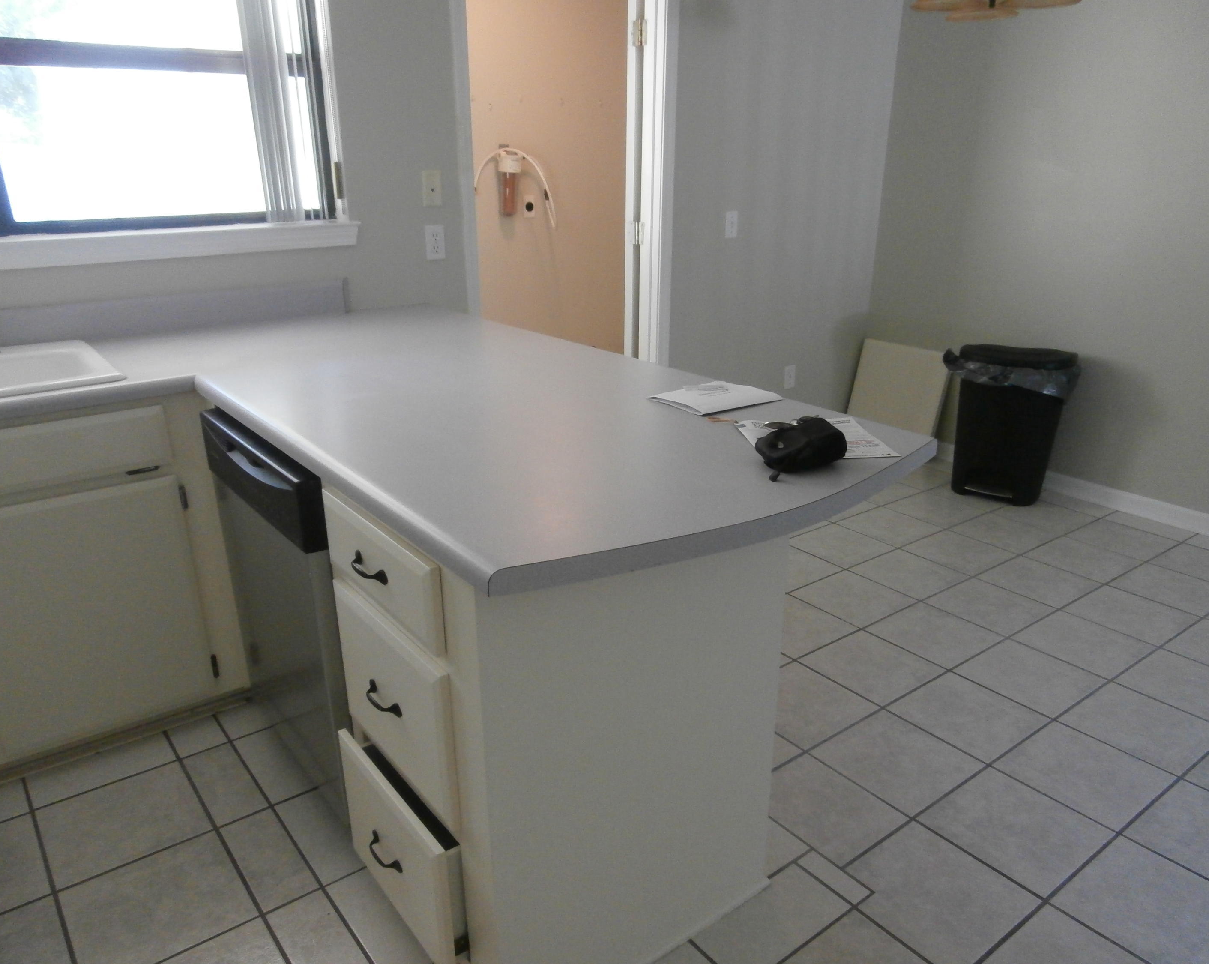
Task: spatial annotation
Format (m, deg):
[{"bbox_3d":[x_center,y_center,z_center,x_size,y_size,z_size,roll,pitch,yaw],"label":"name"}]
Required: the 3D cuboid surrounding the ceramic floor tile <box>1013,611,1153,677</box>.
[{"bbox_3d":[1.467,0.498,2.728,0.302,0.010,0.302,-14,24,-35],"label":"ceramic floor tile"}]

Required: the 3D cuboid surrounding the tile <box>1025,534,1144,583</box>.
[{"bbox_3d":[1.742,0.285,3.249,0.297,0.010,0.297,-14,24,-34],"label":"tile"}]

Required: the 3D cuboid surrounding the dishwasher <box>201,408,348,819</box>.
[{"bbox_3d":[-0.479,0.262,2.114,0.620,0.853,0.600,-14,24,-35],"label":"dishwasher"}]

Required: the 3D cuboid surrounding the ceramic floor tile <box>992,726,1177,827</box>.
[{"bbox_3d":[1.152,0.703,2.146,0.302,0.010,0.302,-14,24,-35],"label":"ceramic floor tile"}]

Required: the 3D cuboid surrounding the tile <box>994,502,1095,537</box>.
[{"bbox_3d":[1.841,0.144,3.728,0.302,0.010,0.302,-14,24,-35],"label":"tile"}]

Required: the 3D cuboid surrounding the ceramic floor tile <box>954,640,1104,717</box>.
[{"bbox_3d":[1.214,0.559,2.551,0.302,0.010,0.302,-14,24,-35],"label":"ceramic floor tile"}]

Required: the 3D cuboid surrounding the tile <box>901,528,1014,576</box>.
[{"bbox_3d":[1.317,0.266,3.309,0.297,0.010,0.297,-14,24,-34],"label":"tile"}]

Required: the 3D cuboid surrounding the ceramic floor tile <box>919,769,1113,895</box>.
[{"bbox_3d":[0.889,0.751,1.932,0.297,0.010,0.297,-14,24,-34],"label":"ceramic floor tile"}]

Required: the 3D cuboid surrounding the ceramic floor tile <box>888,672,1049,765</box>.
[{"bbox_3d":[0.968,0.624,2.376,0.302,0.010,0.302,-14,24,-35],"label":"ceramic floor tile"}]

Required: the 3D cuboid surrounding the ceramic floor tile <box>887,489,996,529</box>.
[{"bbox_3d":[1.380,0.122,3.720,0.297,0.010,0.297,-14,24,-34],"label":"ceramic floor tile"}]

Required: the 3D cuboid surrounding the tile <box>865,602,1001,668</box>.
[{"bbox_3d":[1.012,0.469,2.734,0.297,0.010,0.297,-14,24,-34],"label":"tile"}]

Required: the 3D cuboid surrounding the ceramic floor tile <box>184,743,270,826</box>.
[{"bbox_3d":[-0.903,0.718,2.120,0.115,0.010,0.302,-14,24,-35],"label":"ceramic floor tile"}]

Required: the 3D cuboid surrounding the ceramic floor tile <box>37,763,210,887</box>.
[{"bbox_3d":[-1.077,0.762,1.998,0.302,0.010,0.302,-14,24,-35],"label":"ceramic floor tile"}]

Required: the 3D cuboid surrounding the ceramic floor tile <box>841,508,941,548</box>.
[{"bbox_3d":[1.158,0.184,3.621,0.302,0.010,0.302,-14,24,-35],"label":"ceramic floor tile"}]

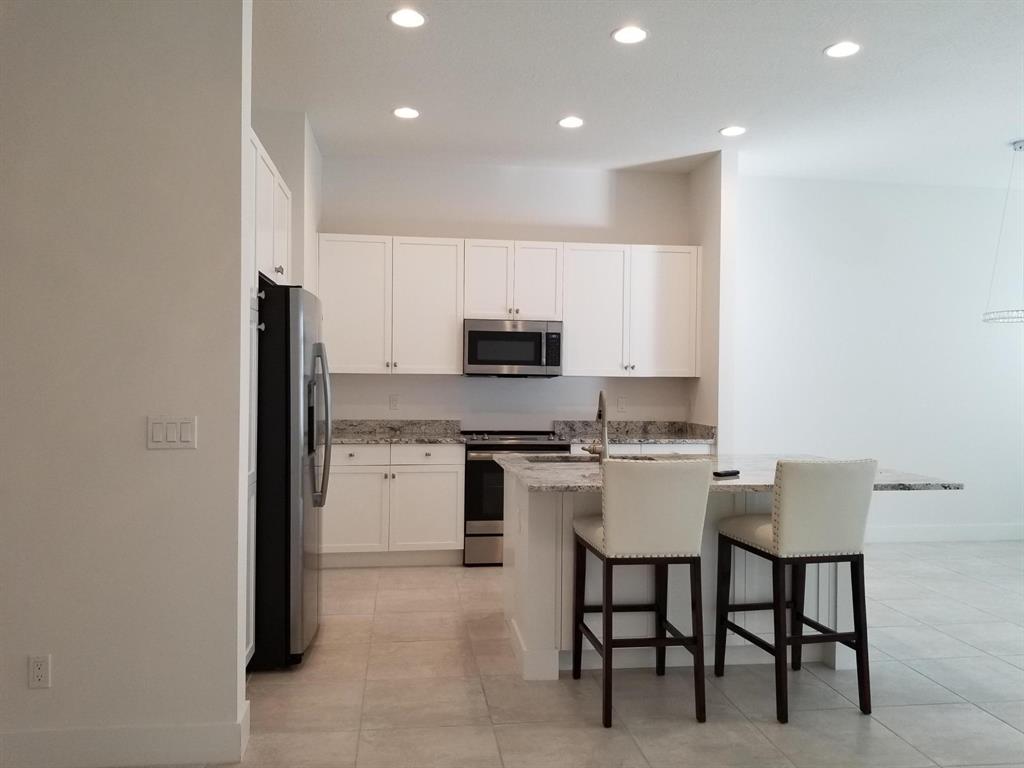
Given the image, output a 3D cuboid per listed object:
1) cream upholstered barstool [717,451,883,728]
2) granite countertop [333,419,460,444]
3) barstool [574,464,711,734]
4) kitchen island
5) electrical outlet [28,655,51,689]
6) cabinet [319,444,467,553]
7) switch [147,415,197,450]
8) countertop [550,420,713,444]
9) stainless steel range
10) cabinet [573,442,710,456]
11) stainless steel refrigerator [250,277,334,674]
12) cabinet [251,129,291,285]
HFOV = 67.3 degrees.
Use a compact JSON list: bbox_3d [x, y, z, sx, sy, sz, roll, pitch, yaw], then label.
[{"bbox_3d":[1.201,0.809,3.328,0.430,1.060,0.570,1,0,-14],"label":"cream upholstered barstool"},{"bbox_3d":[-0.898,0.356,5.667,1.070,0.136,0.650,1,0,-8],"label":"granite countertop"},{"bbox_3d":[0.525,0.801,3.256,0.430,1.060,0.570,1,0,-9],"label":"barstool"},{"bbox_3d":[0.913,0.876,3.864,1.910,0.914,1.310,1,0,-8],"label":"kitchen island"},{"bbox_3d":[-1.590,0.970,2.585,0.070,0.114,0.008,1,0,-8],"label":"electrical outlet"},{"bbox_3d":[-0.902,0.846,5.674,1.065,0.840,0.620,1,0,-8],"label":"cabinet"},{"bbox_3d":[-1.165,0.170,2.639,0.164,0.114,0.009,1,0,-8],"label":"switch"},{"bbox_3d":[0.930,0.377,5.918,1.100,0.136,0.650,1,0,-8],"label":"countertop"},{"bbox_3d":[0.006,0.851,5.769,0.760,0.930,0.680,1,0,-8],"label":"stainless steel range"},{"bbox_3d":[0.913,0.867,5.923,1.080,0.840,0.620,1,0,-8],"label":"cabinet"},{"bbox_3d":[-1.360,0.421,3.934,0.865,1.770,0.910,1,0,-8],"label":"stainless steel refrigerator"},{"bbox_3d":[-1.492,-0.800,3.839,0.610,0.590,0.980,1,0,-8],"label":"cabinet"}]

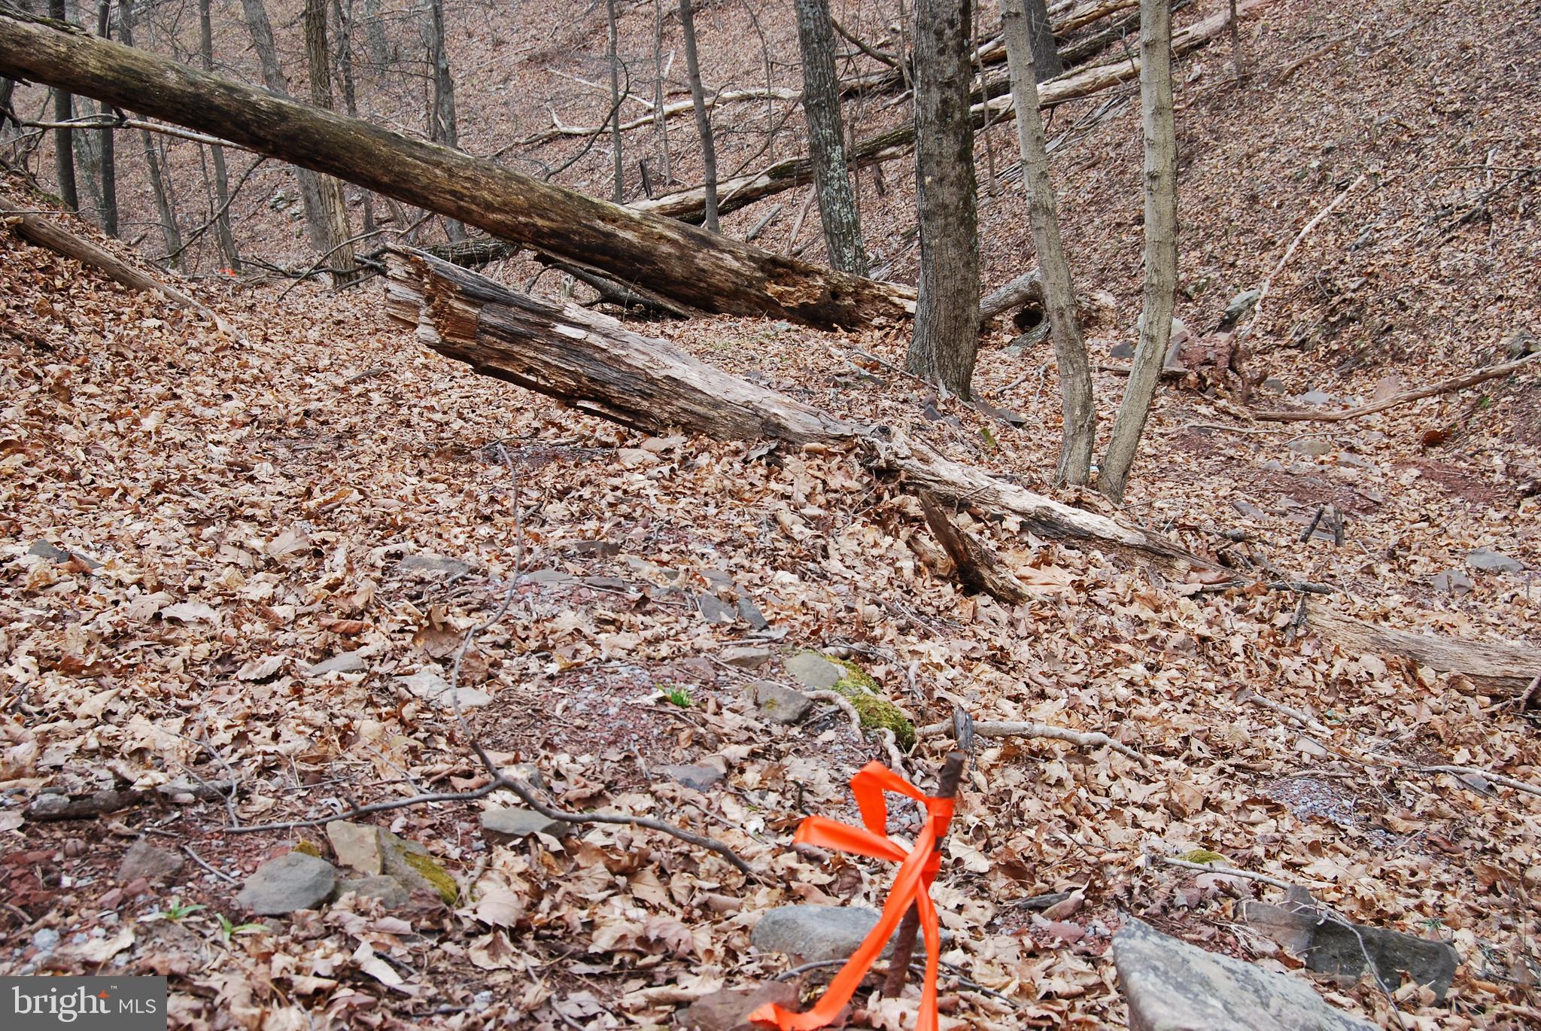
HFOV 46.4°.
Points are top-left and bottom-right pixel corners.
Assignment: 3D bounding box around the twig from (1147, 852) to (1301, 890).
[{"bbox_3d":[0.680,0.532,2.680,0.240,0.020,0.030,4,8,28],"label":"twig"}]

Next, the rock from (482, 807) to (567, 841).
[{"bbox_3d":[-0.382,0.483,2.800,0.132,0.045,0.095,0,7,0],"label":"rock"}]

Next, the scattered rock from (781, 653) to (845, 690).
[{"bbox_3d":[0.085,0.319,3.680,0.120,0.050,0.100,-1,7,0],"label":"scattered rock"}]

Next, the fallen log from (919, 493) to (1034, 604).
[{"bbox_3d":[0.553,0.081,4.975,0.090,0.100,0.490,-4,32,-27],"label":"fallen log"}]

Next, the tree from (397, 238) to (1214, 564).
[{"bbox_3d":[-0.057,-0.379,6.075,3.083,0.360,0.340,20,16,26],"label":"tree"}]

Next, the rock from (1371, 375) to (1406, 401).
[{"bbox_3d":[4.118,-0.847,12.000,0.220,0.170,0.180,0,7,0],"label":"rock"}]

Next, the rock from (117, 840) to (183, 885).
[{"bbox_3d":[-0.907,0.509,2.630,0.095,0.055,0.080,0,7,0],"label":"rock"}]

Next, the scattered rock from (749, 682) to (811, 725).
[{"bbox_3d":[0.017,0.359,3.440,0.118,0.060,0.090,1,7,15],"label":"scattered rock"}]

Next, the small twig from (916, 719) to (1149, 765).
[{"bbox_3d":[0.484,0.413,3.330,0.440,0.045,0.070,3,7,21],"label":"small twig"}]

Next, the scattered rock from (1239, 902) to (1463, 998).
[{"bbox_3d":[0.779,0.584,2.420,0.275,0.080,0.120,9,9,18],"label":"scattered rock"}]

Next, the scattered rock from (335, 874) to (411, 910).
[{"bbox_3d":[-0.563,0.535,2.550,0.098,0.040,0.070,-1,7,0],"label":"scattered rock"}]

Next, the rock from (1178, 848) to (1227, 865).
[{"bbox_3d":[0.668,0.528,2.780,0.070,0.022,0.055,-1,7,0],"label":"rock"}]

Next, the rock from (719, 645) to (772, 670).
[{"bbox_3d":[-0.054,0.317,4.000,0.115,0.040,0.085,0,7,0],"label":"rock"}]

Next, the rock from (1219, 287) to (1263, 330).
[{"bbox_3d":[3.526,-1.554,13.500,0.320,0.270,0.250,0,7,0],"label":"rock"}]

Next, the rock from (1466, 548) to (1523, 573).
[{"bbox_3d":[2.492,0.158,6.200,0.175,0.060,0.140,-2,7,-10],"label":"rock"}]

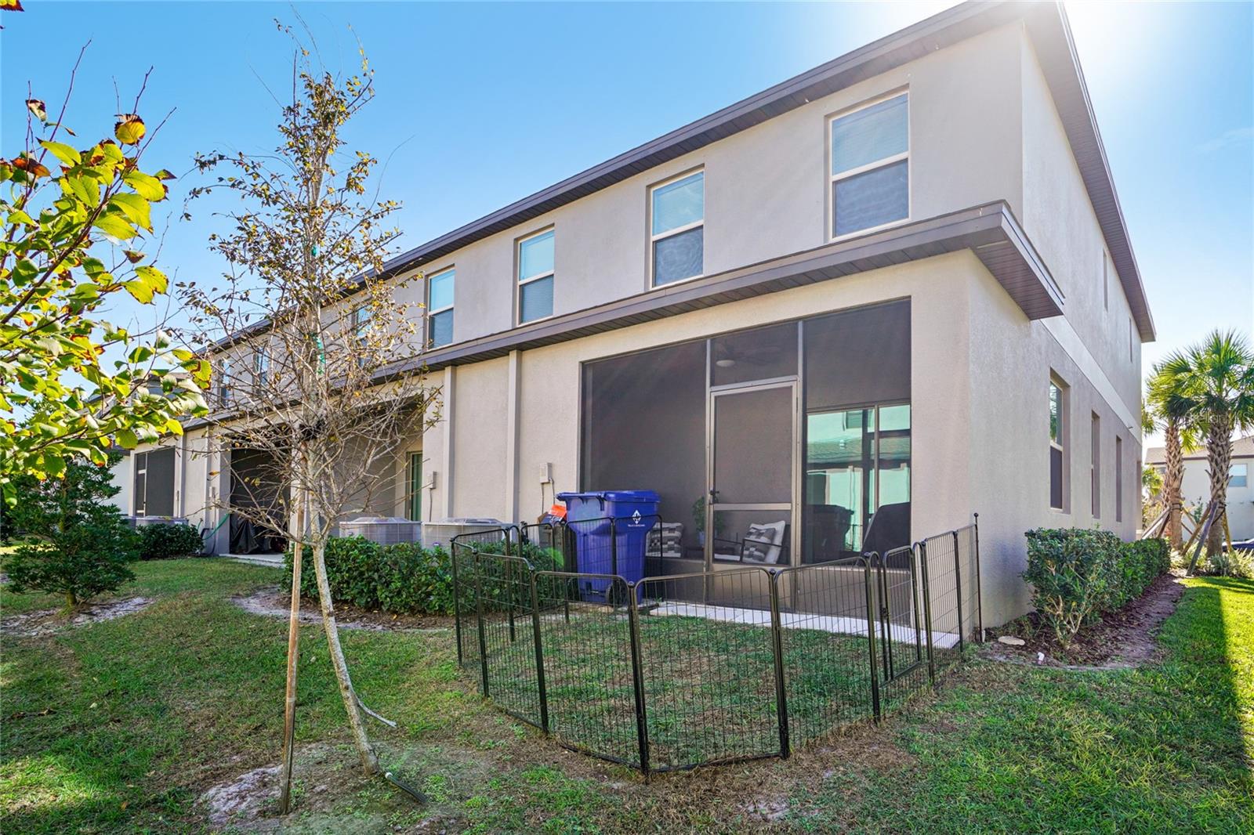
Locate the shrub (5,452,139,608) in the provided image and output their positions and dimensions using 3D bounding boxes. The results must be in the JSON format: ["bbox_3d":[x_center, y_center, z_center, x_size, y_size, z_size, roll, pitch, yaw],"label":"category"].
[{"bbox_3d":[-7.273,1.448,8.200,1.550,2.000,1.550,-4,-6,40],"label":"shrub"}]

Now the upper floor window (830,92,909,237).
[{"bbox_3d":[2.851,-2.948,7.370,0.910,1.500,0.120,-4,-6,40],"label":"upper floor window"}]

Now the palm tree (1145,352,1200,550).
[{"bbox_3d":[17.584,1.062,20.000,2.300,6.200,2.300,-4,-6,40],"label":"palm tree"}]

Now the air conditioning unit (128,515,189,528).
[{"bbox_3d":[-10.501,2.665,14.100,0.850,0.850,0.850,-4,-6,40],"label":"air conditioning unit"}]

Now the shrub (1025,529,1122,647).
[{"bbox_3d":[3.757,1.416,5.300,0.760,0.900,0.760,-4,-6,42],"label":"shrub"}]

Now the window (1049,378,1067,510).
[{"bbox_3d":[5.542,0.352,8.050,0.130,1.620,1.080,-4,-6,42],"label":"window"}]

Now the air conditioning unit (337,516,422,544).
[{"bbox_3d":[-3.387,1.824,8.650,0.820,0.870,0.820,-4,-6,40],"label":"air conditioning unit"}]

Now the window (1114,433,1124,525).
[{"bbox_3d":[10.603,1.329,13.500,0.130,1.650,0.970,-4,-6,42],"label":"window"}]

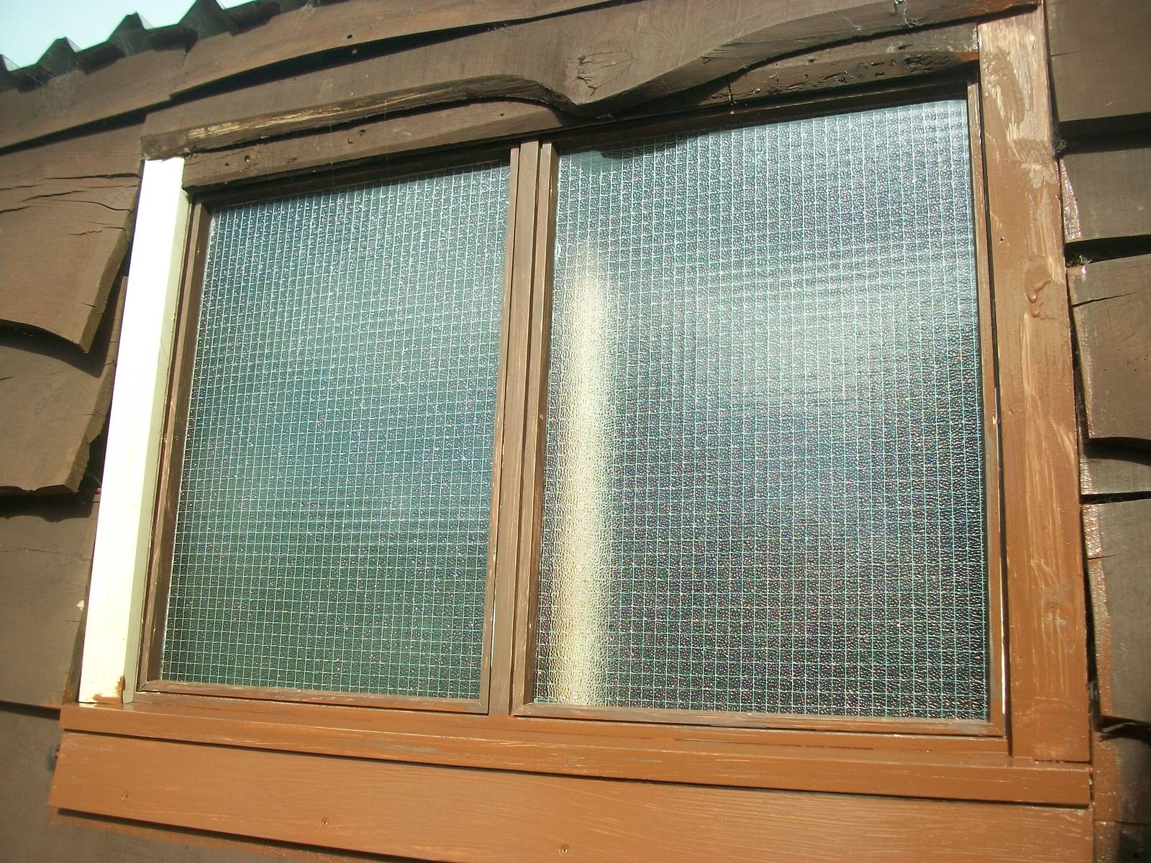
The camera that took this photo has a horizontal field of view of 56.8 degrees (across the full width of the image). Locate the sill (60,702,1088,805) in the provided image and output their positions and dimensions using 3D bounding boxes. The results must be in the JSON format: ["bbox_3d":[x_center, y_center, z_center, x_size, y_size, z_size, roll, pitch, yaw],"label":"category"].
[{"bbox_3d":[-0.084,0.311,1.063,1.074,0.031,0.064,-3,-13,22],"label":"sill"}]

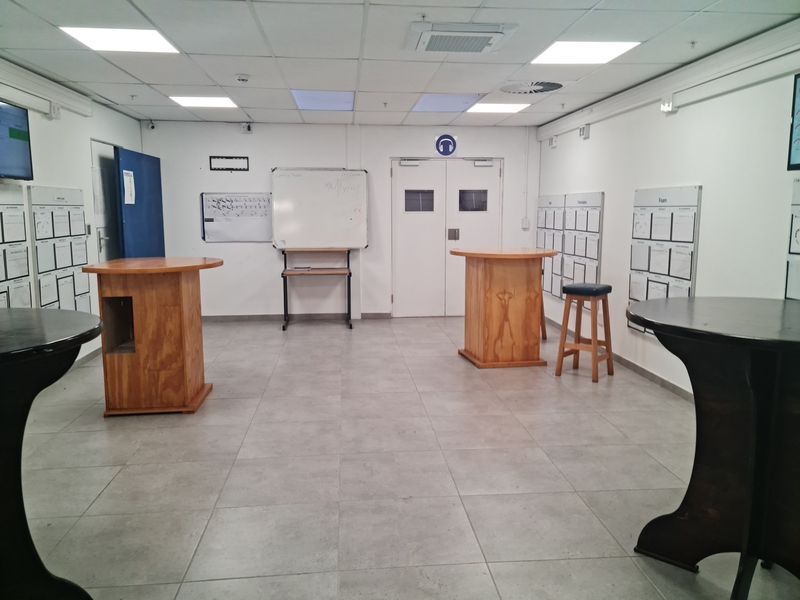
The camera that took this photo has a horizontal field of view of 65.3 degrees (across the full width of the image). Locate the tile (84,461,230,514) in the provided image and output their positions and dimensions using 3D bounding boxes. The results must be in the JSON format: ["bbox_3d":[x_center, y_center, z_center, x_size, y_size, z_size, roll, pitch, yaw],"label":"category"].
[{"bbox_3d":[-1.222,0.973,3.271,0.600,0.012,0.600,-1,8,-5],"label":"tile"}]

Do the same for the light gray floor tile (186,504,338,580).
[{"bbox_3d":[-0.568,1.043,2.729,0.600,0.012,0.600,-1,8,-5],"label":"light gray floor tile"}]

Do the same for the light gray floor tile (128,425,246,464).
[{"bbox_3d":[-1.277,0.888,3.862,0.600,0.012,0.600,-1,8,-5],"label":"light gray floor tile"}]

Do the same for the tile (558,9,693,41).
[{"bbox_3d":[1.298,-1.610,3.661,0.600,0.018,0.600,-1,8,-5],"label":"tile"}]

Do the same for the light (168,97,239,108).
[{"bbox_3d":[-1.981,-2.011,6.345,0.605,0.030,0.598,-1,8,-5],"label":"light"}]

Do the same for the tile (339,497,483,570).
[{"bbox_3d":[0.029,1.034,2.783,0.600,0.012,0.600,-1,8,-5],"label":"tile"}]

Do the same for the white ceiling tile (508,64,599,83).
[{"bbox_3d":[1.189,-1.766,4.813,0.600,0.015,0.600,-1,8,-5],"label":"white ceiling tile"}]

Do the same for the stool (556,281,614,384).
[{"bbox_3d":[1.588,0.267,5.290,0.360,0.770,0.360,6,11,37],"label":"stool"}]

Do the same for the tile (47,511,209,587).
[{"bbox_3d":[-1.167,1.052,2.680,0.600,0.010,0.600,-1,8,-5],"label":"tile"}]

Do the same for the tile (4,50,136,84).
[{"bbox_3d":[-2.428,-1.766,4.805,0.600,0.018,1.200,-1,8,-5],"label":"tile"}]

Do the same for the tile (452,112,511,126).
[{"bbox_3d":[0.957,-2.151,7.399,0.605,0.020,0.973,-1,8,-5],"label":"tile"}]

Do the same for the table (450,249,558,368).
[{"bbox_3d":[0.964,0.056,5.867,0.940,1.030,0.940,0,8,0],"label":"table"}]

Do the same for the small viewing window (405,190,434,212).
[{"bbox_3d":[0.259,-1.278,8.057,0.377,0.268,0.040,-1,8,-5],"label":"small viewing window"}]

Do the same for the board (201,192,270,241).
[{"bbox_3d":[-2.000,-1.017,7.766,0.880,0.610,0.030,-1,8,-5],"label":"board"}]

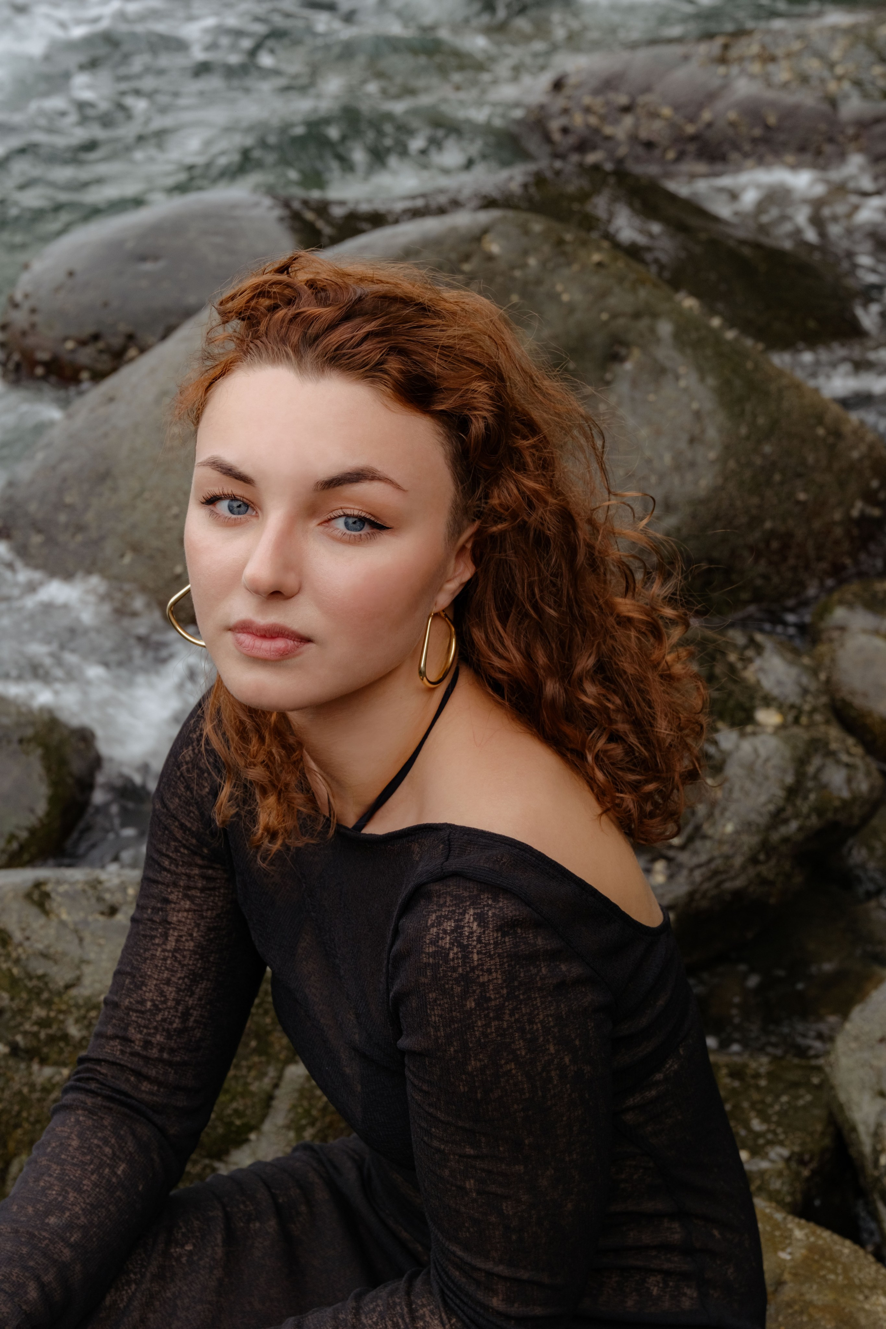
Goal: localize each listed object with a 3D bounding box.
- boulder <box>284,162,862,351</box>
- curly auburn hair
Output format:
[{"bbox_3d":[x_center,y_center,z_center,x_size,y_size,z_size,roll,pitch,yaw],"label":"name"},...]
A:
[{"bbox_3d":[0.245,-0.765,4.800,1.100,0.350,0.650,4,24,9],"label":"boulder"},{"bbox_3d":[0.002,-0.065,1.430,0.265,0.325,0.260,11,17,24],"label":"curly auburn hair"}]

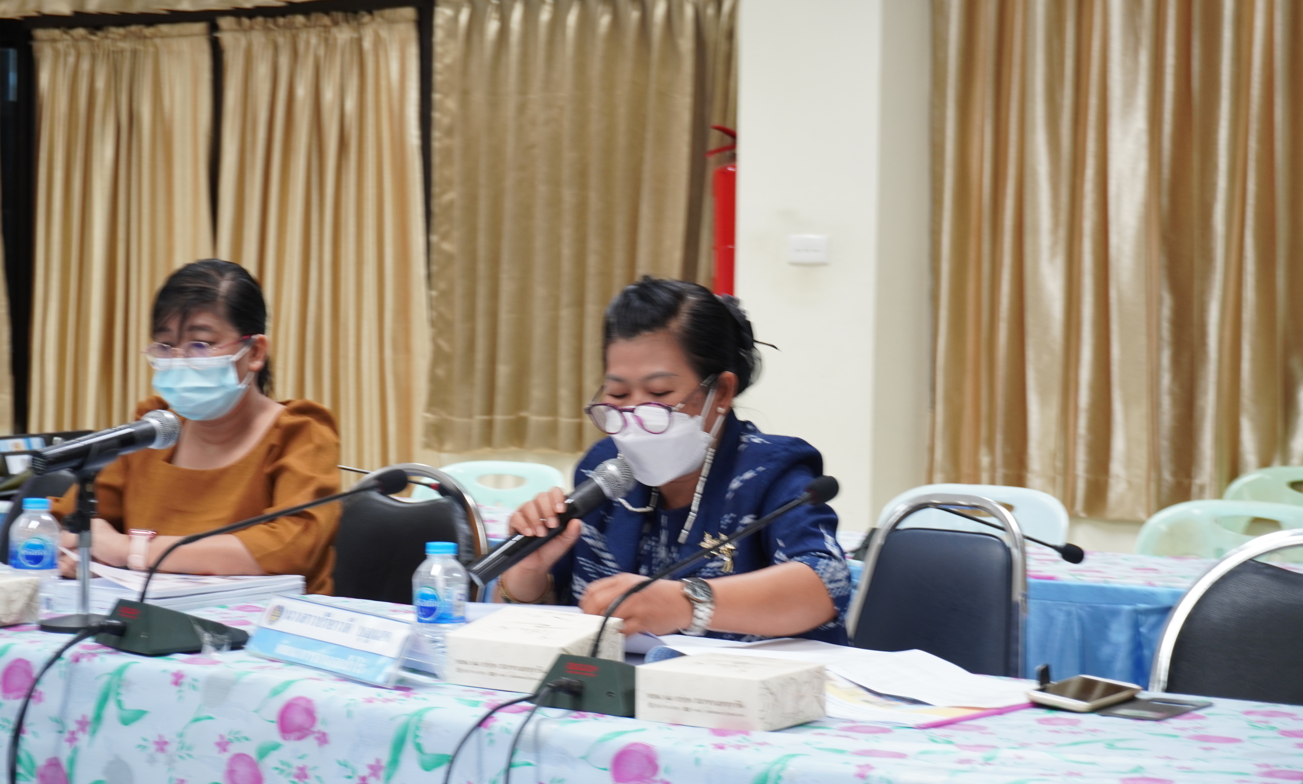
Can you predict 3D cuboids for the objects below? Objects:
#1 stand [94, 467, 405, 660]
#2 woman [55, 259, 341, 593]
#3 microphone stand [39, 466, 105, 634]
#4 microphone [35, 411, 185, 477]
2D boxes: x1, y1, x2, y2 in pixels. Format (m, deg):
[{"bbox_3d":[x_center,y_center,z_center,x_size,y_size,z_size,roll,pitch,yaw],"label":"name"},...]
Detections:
[{"bbox_3d":[-0.442,0.189,2.938,0.403,0.189,0.149,-1,3,-42],"label":"stand"},{"bbox_3d":[-0.670,0.400,3.560,0.520,1.190,0.720,3,5,33],"label":"woman"},{"bbox_3d":[-0.681,0.183,3.058,0.120,0.200,0.120,3,5,30],"label":"microphone stand"},{"bbox_3d":[-0.653,0.065,3.035,0.049,0.049,0.220,3,13,42],"label":"microphone"}]

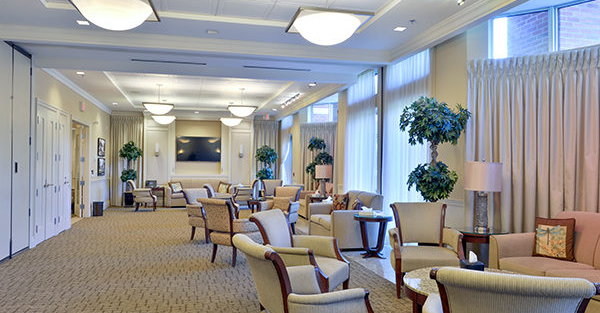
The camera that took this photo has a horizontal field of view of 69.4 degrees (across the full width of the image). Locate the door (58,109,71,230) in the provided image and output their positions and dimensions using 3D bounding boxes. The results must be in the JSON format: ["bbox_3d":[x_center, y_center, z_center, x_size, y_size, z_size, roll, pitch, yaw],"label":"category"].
[{"bbox_3d":[-4.620,0.291,8.450,0.080,2.300,0.650,0,-1,-14],"label":"door"}]

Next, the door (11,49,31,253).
[{"bbox_3d":[-4.090,-0.031,6.321,0.080,2.900,0.700,0,-1,-14],"label":"door"}]

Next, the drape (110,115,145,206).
[{"bbox_3d":[-5.571,0.140,14.009,1.028,2.953,0.151,0,-1,-15],"label":"drape"}]

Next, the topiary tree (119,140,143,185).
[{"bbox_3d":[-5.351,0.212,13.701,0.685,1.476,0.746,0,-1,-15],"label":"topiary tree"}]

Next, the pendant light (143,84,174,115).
[{"bbox_3d":[-3.181,-1.274,9.824,0.695,0.685,0.695,0,-1,-15],"label":"pendant light"}]

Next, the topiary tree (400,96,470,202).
[{"bbox_3d":[1.602,0.376,5.119,0.780,2.120,0.760,0,-1,0],"label":"topiary tree"}]

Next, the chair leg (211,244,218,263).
[{"bbox_3d":[-1.156,1.302,5.851,0.050,0.267,0.091,-1,-2,39],"label":"chair leg"}]

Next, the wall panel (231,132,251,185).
[{"bbox_3d":[-1.997,0.171,14.646,0.685,2.031,0.050,0,-1,-15],"label":"wall panel"}]

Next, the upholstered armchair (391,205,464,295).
[{"bbox_3d":[1.354,0.987,4.709,0.700,0.900,0.730,0,-1,5],"label":"upholstered armchair"}]

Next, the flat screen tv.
[{"bbox_3d":[-3.208,-0.234,13.807,1.360,0.780,0.060,0,-1,-14],"label":"flat screen tv"}]

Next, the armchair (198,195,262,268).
[{"bbox_3d":[-0.900,1.004,5.876,0.655,0.857,0.716,-1,-2,39],"label":"armchair"}]

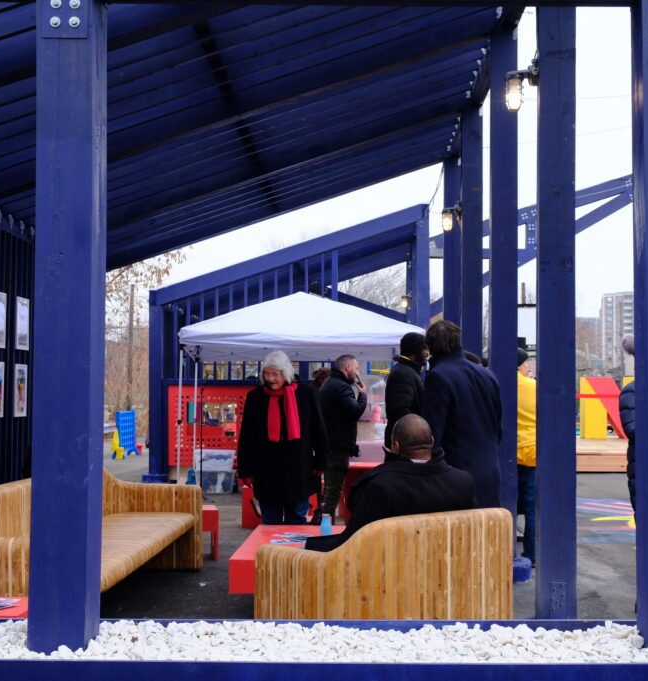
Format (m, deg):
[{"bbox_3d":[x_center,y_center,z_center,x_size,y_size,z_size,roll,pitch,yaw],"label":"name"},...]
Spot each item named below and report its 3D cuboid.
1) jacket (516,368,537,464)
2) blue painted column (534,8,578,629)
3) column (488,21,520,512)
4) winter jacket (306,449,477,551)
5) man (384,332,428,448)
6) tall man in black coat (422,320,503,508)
[{"bbox_3d":[1.537,0.590,7.700,0.500,0.720,0.380,-2,-4,37],"label":"jacket"},{"bbox_3d":[1.231,-0.395,5.300,0.190,3.760,0.190,0,-3,0],"label":"blue painted column"},{"bbox_3d":[1.265,-0.302,6.960,0.175,3.710,0.175,0,-3,2],"label":"column"},{"bbox_3d":[0.321,0.846,4.870,0.800,0.630,0.550,1,-3,-7],"label":"winter jacket"},{"bbox_3d":[0.630,0.823,7.600,0.380,1.770,0.540,2,-4,-30],"label":"man"},{"bbox_3d":[0.912,0.769,6.550,0.520,1.800,0.360,2,-3,-25],"label":"tall man in black coat"}]

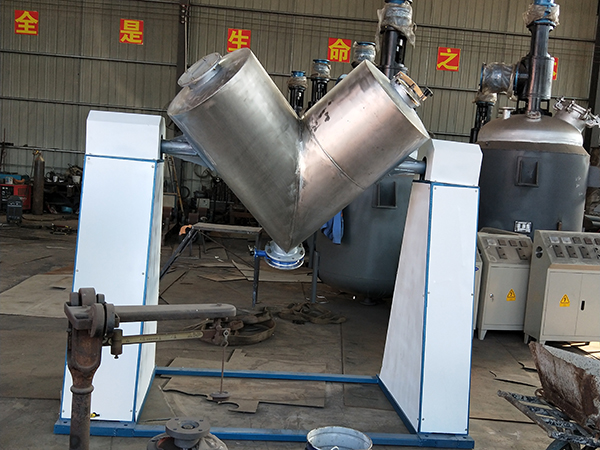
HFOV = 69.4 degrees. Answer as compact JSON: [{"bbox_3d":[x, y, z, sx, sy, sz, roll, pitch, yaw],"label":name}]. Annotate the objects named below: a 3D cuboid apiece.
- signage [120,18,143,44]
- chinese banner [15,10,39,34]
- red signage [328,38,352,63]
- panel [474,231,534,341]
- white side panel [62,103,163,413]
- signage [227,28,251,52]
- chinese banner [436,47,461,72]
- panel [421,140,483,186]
[{"bbox_3d":[-4.353,-5.003,11.239,0.605,0.605,0.020,4,5,-2],"label":"signage"},{"bbox_3d":[-7.015,-5.185,11.138,0.605,0.605,0.020,4,5,-2],"label":"chinese banner"},{"bbox_3d":[1.057,-4.605,11.447,0.605,0.605,0.020,4,5,-2],"label":"red signage"},{"bbox_3d":[1.798,0.545,3.925,0.525,0.895,0.445,4,5,-9],"label":"panel"},{"bbox_3d":[-0.910,0.167,2.210,0.322,1.424,0.573,4,5,-8],"label":"white side panel"},{"bbox_3d":[-1.579,-4.820,11.344,0.605,0.605,0.020,4,5,-2],"label":"signage"},{"bbox_3d":[3.971,-4.412,11.557,0.605,0.605,0.020,4,5,-2],"label":"chinese banner"},{"bbox_3d":[0.767,-0.311,2.259,0.255,0.220,0.257,4,5,-7],"label":"panel"}]

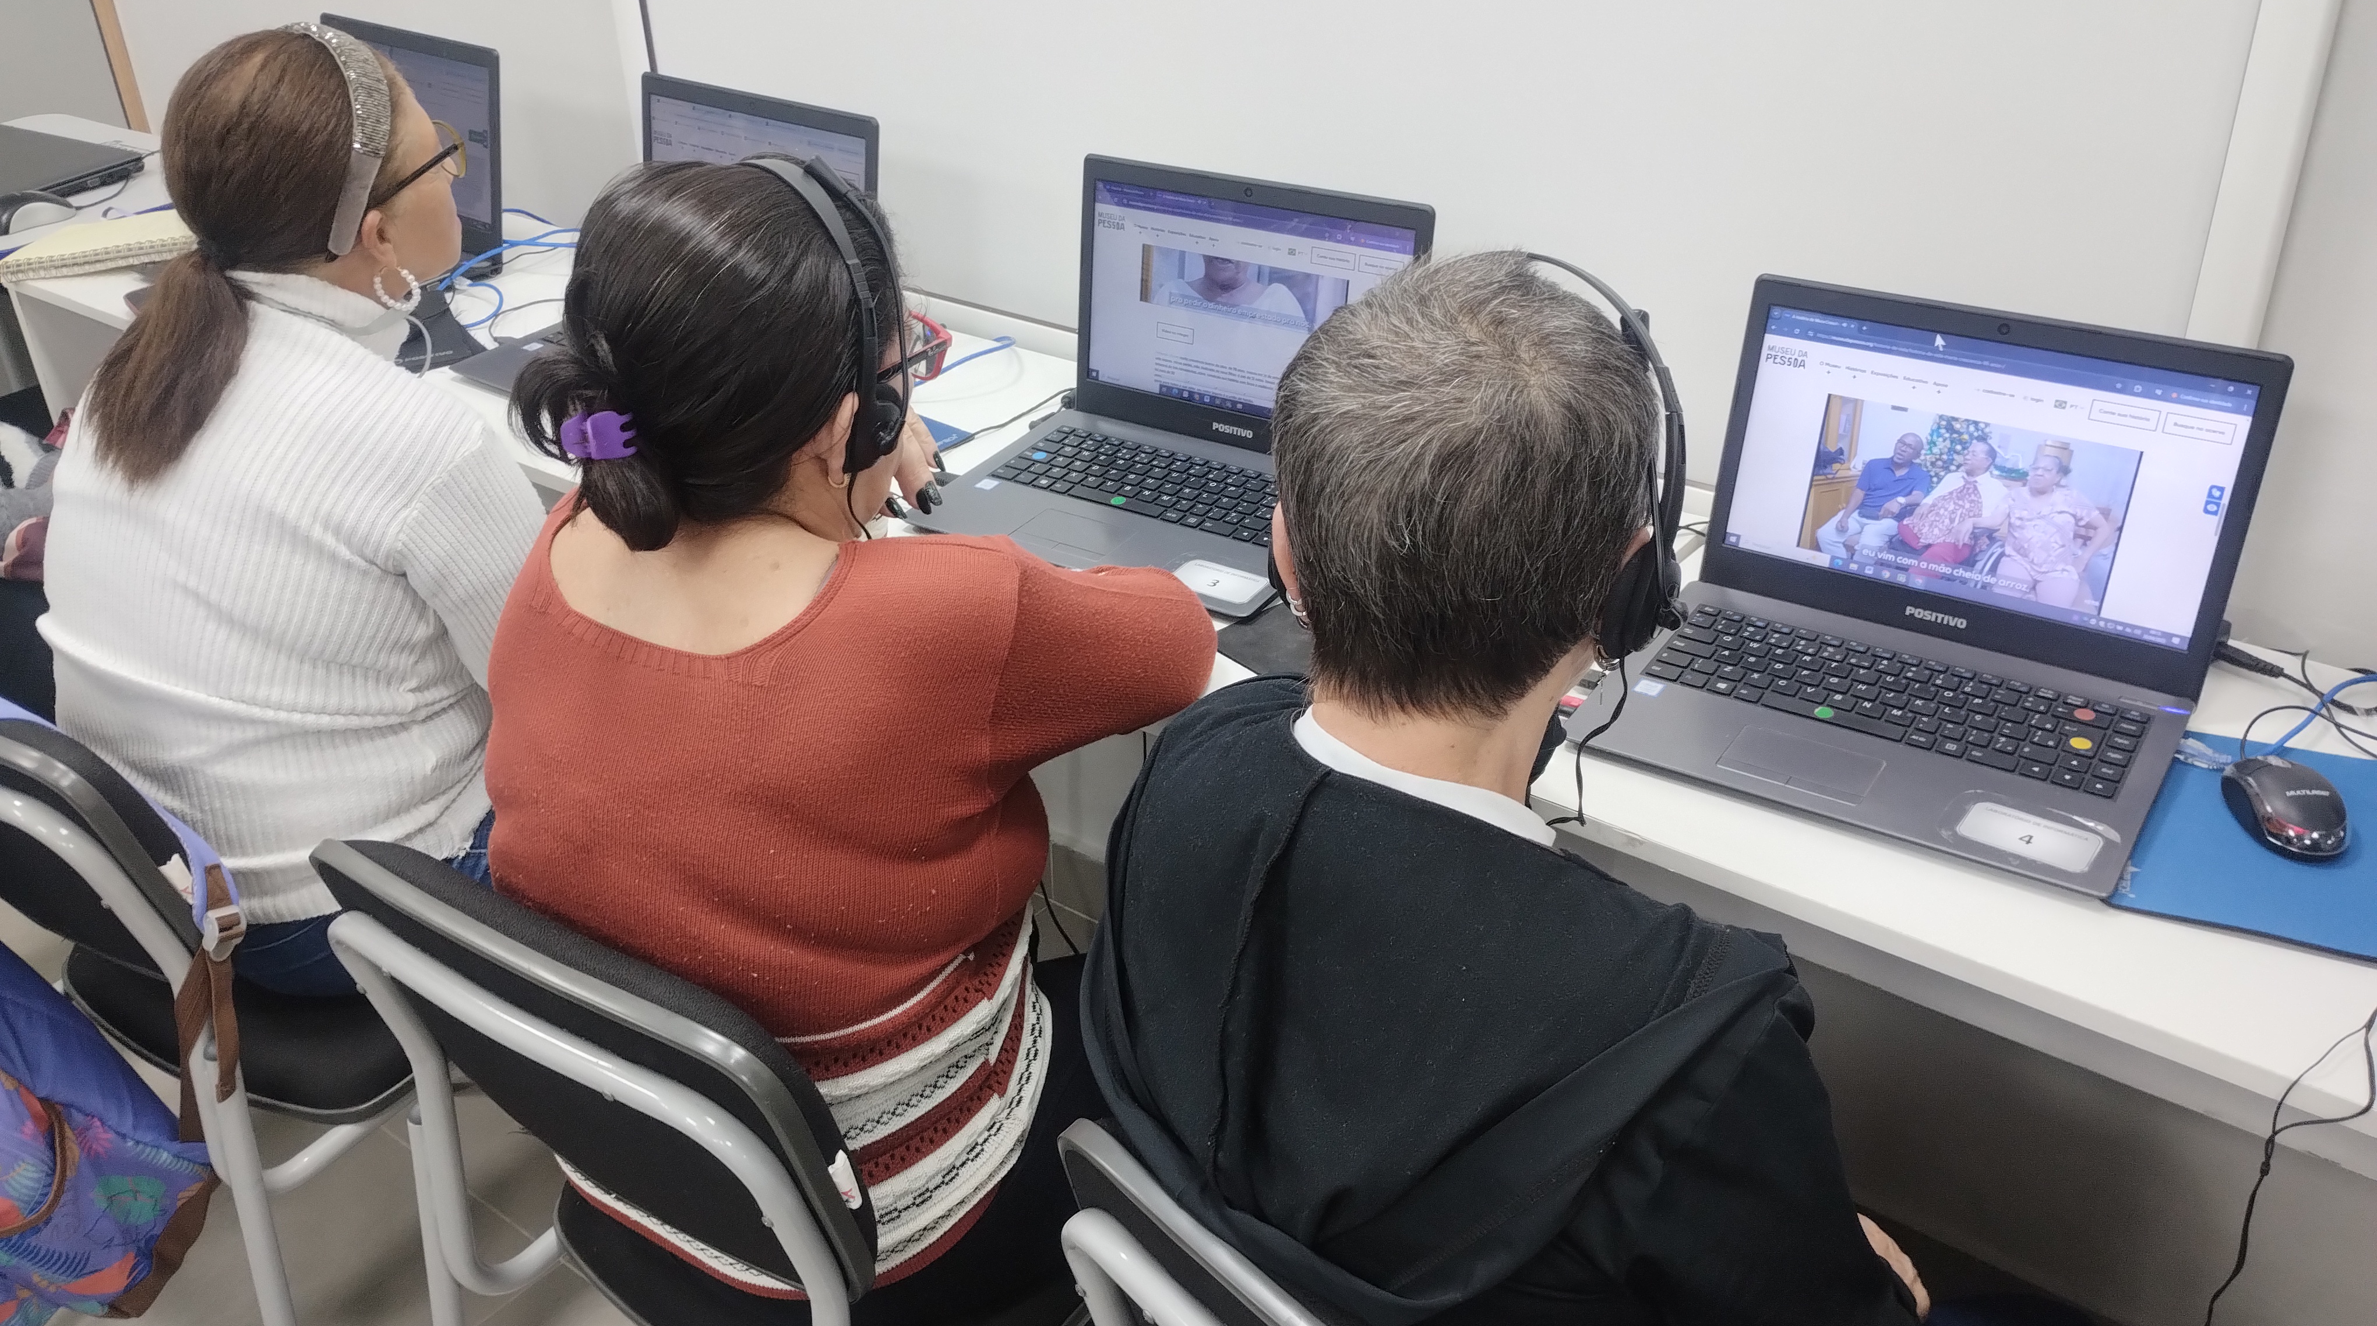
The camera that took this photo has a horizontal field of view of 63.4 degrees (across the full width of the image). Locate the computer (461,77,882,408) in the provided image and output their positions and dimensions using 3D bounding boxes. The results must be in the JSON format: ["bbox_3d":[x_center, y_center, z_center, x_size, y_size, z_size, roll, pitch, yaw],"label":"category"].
[{"bbox_3d":[-0.508,-0.393,1.852,0.338,0.242,0.298,19,36,32],"label":"computer"}]

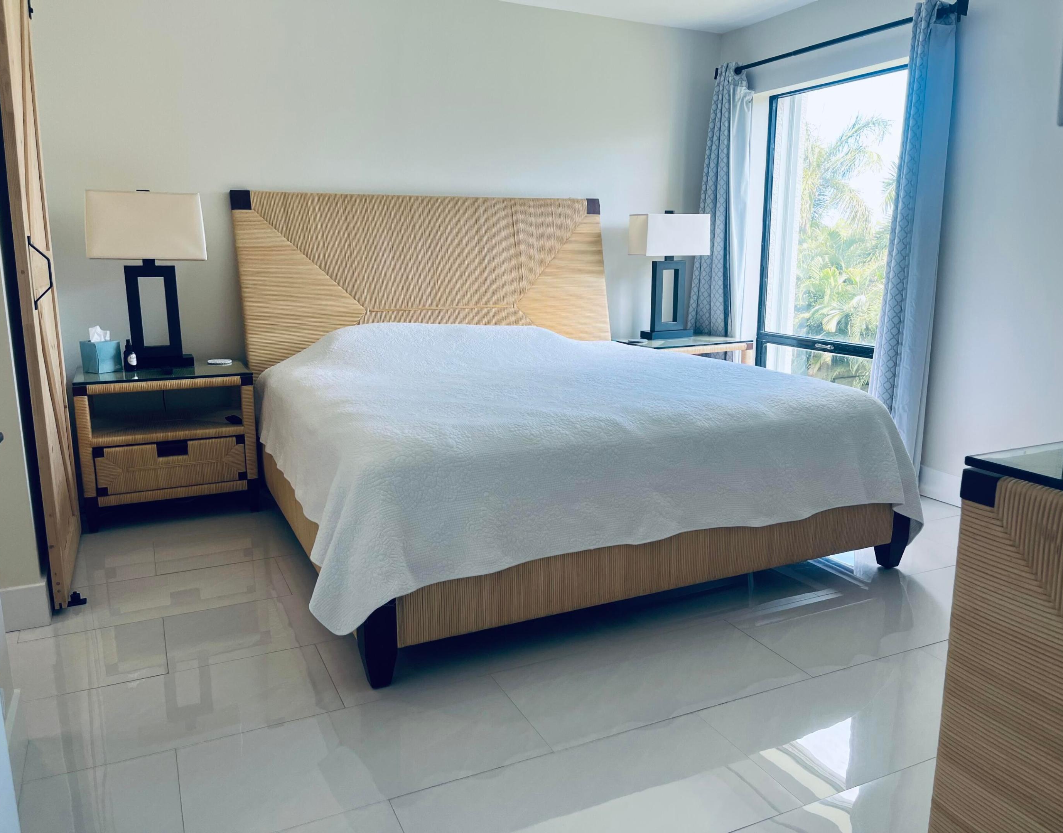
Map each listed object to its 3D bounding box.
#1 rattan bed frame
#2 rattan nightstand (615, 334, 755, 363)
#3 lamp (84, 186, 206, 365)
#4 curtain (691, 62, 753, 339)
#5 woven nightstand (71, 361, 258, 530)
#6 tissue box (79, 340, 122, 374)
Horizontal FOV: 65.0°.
[{"bbox_3d":[-0.017,-0.258,3.538,2.130,1.445,2.350,-5,13,-25],"label":"rattan bed frame"},{"bbox_3d":[0.894,-0.130,4.932,0.695,0.638,0.475,-5,13,-25],"label":"rattan nightstand"},{"bbox_3d":[-1.718,-0.616,3.769,0.475,0.786,0.215,-5,13,-25],"label":"lamp"},{"bbox_3d":[1.134,-0.967,5.077,0.210,2.160,0.390,-5,13,-25],"label":"curtain"},{"bbox_3d":[-1.627,0.113,3.757,0.695,0.638,0.475,-5,13,-25],"label":"woven nightstand"},{"bbox_3d":[-1.894,-0.262,3.680,0.112,0.130,0.112,7,13,30],"label":"tissue box"}]

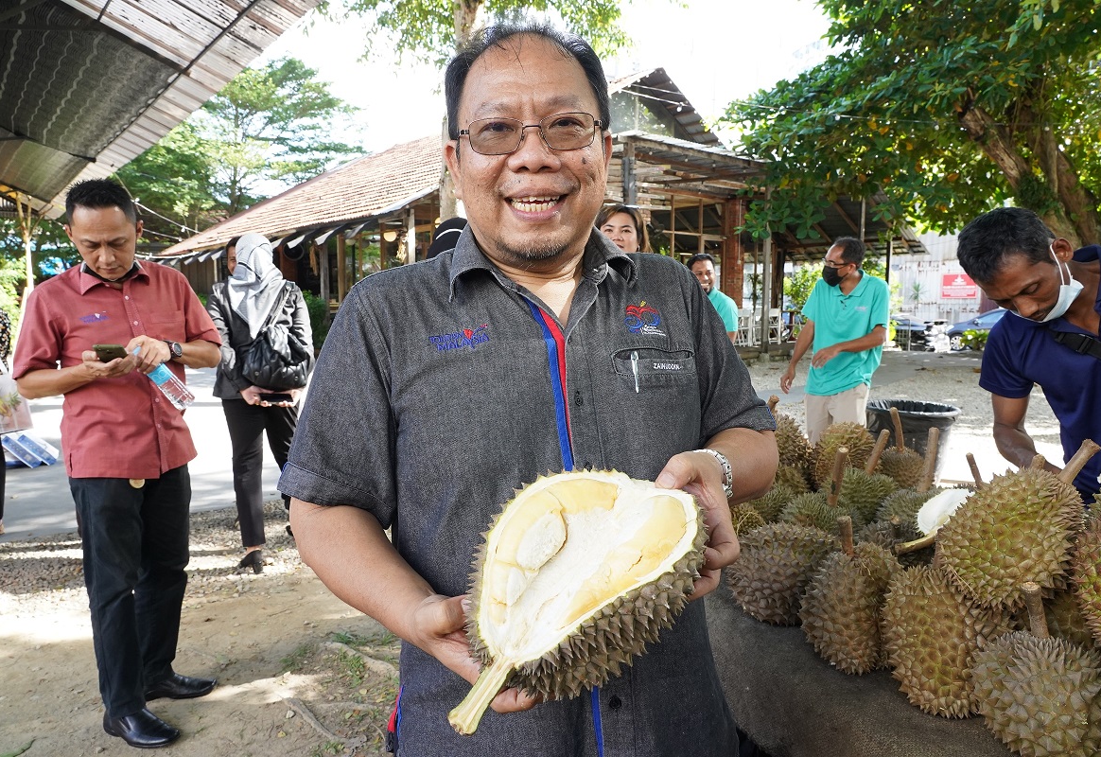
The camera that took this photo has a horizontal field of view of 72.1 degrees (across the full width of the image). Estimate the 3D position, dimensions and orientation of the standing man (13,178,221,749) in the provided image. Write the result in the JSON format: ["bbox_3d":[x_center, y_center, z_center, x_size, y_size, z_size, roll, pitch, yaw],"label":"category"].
[{"bbox_3d":[-1.270,0.235,2.320,0.470,1.680,0.580,4,7,39],"label":"standing man"}]

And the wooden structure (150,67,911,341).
[{"bbox_3d":[0.392,-5.009,26.094,19.500,7.900,18.500,-5,7,-43],"label":"wooden structure"}]

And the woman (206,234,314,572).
[{"bbox_3d":[-1.470,0.122,3.806,0.520,1.640,0.470,-2,6,-23],"label":"woman"}]

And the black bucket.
[{"bbox_3d":[2.080,0.531,4.382,0.570,0.720,0.570,0,5,0],"label":"black bucket"}]

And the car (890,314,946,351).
[{"bbox_3d":[11.000,-1.746,25.747,4.200,1.460,1.720,4,6,37],"label":"car"}]

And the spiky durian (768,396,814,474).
[{"bbox_3d":[0.652,0.159,2.100,0.175,0.230,0.175,-12,6,1],"label":"spiky durian"}]

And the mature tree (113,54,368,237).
[{"bbox_3d":[-13.700,-7.790,31.934,11.000,12.400,10.500,0,5,0],"label":"mature tree"}]

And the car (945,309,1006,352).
[{"bbox_3d":[14.300,-1.693,25.049,4.200,1.480,1.720,0,5,-2],"label":"car"}]

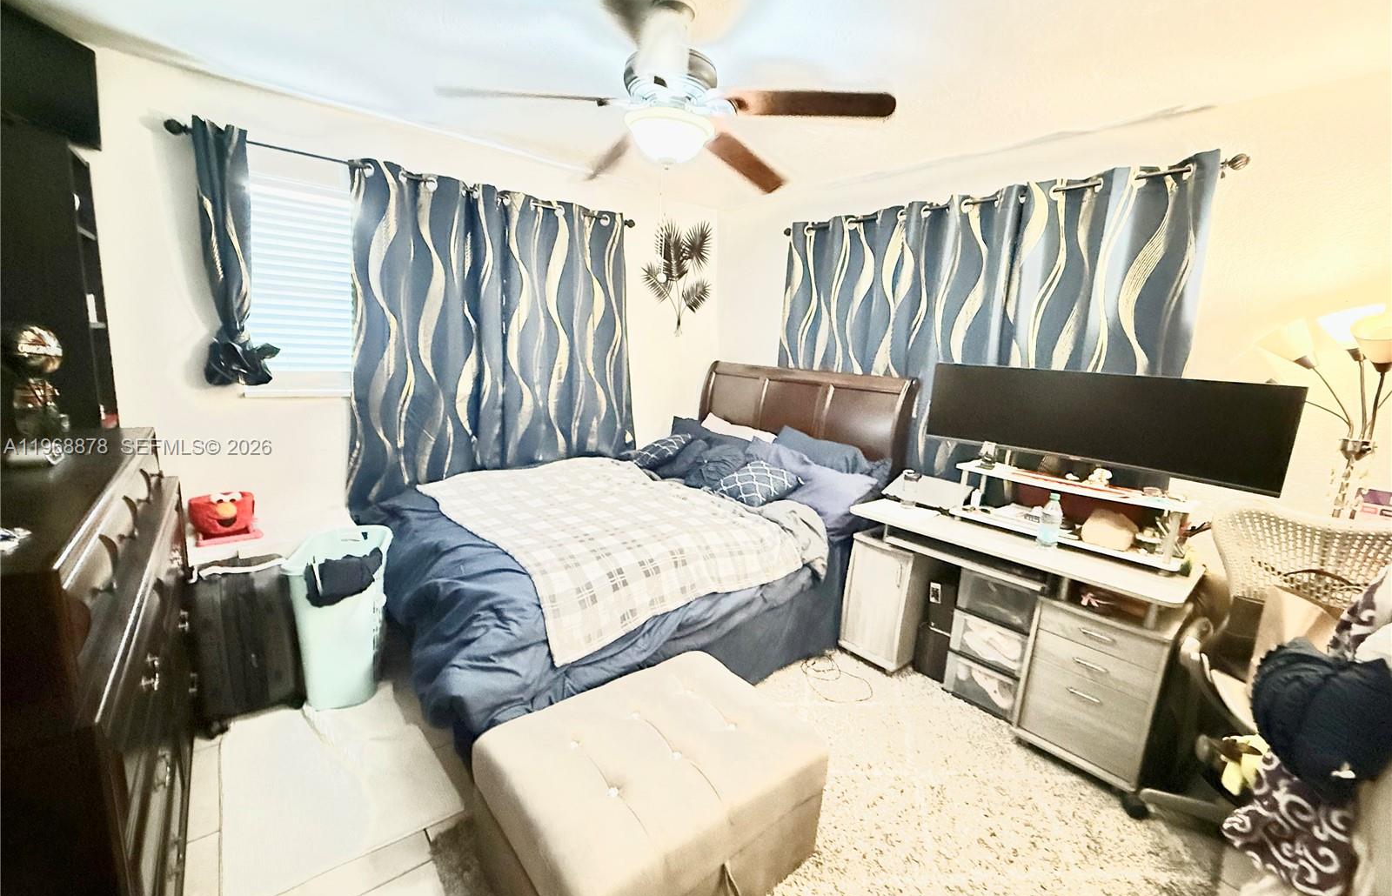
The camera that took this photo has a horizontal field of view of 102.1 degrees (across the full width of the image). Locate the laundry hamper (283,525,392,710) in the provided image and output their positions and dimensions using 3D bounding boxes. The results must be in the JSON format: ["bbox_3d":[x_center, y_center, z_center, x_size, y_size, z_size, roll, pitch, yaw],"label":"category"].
[{"bbox_3d":[-1.388,0.660,2.231,0.340,0.580,0.470,0,10,-21],"label":"laundry hamper"}]

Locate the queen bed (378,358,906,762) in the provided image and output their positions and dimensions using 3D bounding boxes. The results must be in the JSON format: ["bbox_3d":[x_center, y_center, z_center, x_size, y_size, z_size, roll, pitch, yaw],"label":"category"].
[{"bbox_3d":[-0.261,0.235,2.908,2.240,1.350,1.610,-3,12,-38],"label":"queen bed"}]

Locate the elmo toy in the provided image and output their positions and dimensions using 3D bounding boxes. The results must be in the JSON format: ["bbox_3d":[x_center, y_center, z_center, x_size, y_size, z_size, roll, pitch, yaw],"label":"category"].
[{"bbox_3d":[-1.936,0.290,2.318,0.210,0.200,0.150,-3,12,-38],"label":"elmo toy"}]

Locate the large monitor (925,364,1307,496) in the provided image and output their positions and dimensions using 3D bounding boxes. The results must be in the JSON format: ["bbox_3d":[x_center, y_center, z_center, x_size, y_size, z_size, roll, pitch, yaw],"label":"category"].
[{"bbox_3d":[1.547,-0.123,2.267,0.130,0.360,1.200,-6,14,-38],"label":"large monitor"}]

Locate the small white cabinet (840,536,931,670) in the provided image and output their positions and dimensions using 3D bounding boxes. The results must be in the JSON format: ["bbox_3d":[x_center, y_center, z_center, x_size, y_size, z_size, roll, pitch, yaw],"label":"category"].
[{"bbox_3d":[1.030,0.743,2.892,0.430,0.589,0.314,-4,12,-41],"label":"small white cabinet"}]

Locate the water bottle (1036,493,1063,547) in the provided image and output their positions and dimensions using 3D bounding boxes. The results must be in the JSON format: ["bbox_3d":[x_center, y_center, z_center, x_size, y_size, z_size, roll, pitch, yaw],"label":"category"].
[{"bbox_3d":[1.468,0.294,2.314,0.070,0.215,0.070,-7,15,-41],"label":"water bottle"}]

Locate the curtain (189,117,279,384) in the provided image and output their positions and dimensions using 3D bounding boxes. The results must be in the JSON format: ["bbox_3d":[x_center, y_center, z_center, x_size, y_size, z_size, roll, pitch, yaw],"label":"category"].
[{"bbox_3d":[-1.978,-0.812,2.422,0.260,1.080,0.170,-3,12,-38],"label":"curtain"}]

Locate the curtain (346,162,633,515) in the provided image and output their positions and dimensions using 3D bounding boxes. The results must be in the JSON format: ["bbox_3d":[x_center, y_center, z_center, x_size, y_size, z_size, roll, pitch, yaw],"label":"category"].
[{"bbox_3d":[-1.020,-0.558,3.124,1.583,1.617,0.120,-7,15,-41],"label":"curtain"}]

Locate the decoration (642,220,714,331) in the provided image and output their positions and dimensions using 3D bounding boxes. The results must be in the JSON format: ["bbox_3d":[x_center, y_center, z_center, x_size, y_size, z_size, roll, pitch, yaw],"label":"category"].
[{"bbox_3d":[-0.122,-1.196,3.943,0.580,0.770,0.040,-3,12,-38],"label":"decoration"}]

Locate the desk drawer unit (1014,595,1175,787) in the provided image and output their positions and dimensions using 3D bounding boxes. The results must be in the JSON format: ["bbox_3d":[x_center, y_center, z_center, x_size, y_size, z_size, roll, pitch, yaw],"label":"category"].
[{"bbox_3d":[1.585,0.865,2.203,0.450,0.573,0.402,-7,15,-41],"label":"desk drawer unit"}]

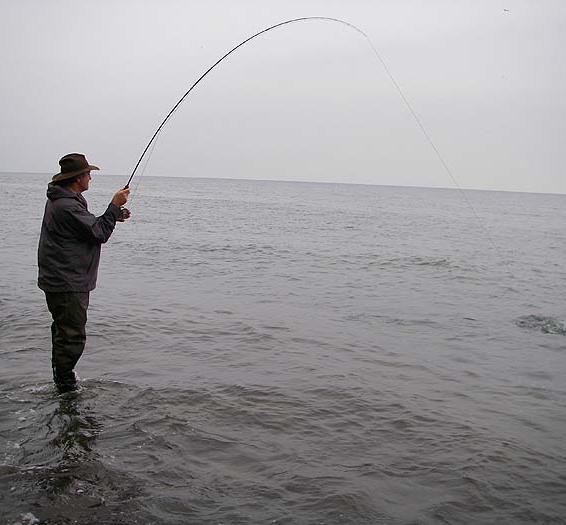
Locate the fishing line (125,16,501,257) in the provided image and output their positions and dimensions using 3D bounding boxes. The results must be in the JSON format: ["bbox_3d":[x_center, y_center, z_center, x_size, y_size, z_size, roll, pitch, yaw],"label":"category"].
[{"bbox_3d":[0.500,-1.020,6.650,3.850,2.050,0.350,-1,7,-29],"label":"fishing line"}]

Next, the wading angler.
[{"bbox_3d":[-1.460,0.116,5.620,0.680,1.800,0.540,-1,7,-27],"label":"wading angler"}]

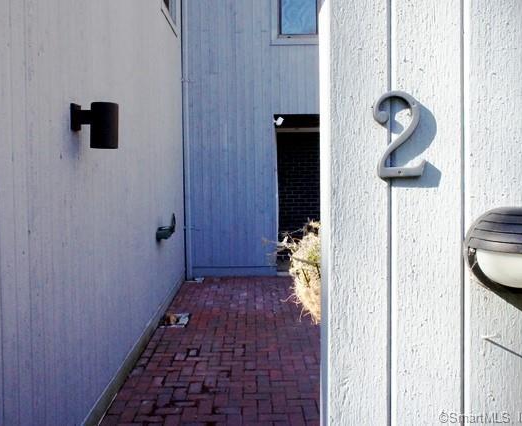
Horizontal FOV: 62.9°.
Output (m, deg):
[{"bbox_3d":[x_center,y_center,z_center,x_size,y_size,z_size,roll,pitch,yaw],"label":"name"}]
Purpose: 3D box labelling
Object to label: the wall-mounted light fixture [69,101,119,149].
[{"bbox_3d":[-0.958,-0.505,2.490,0.244,0.250,0.153,0,4,-1],"label":"wall-mounted light fixture"}]

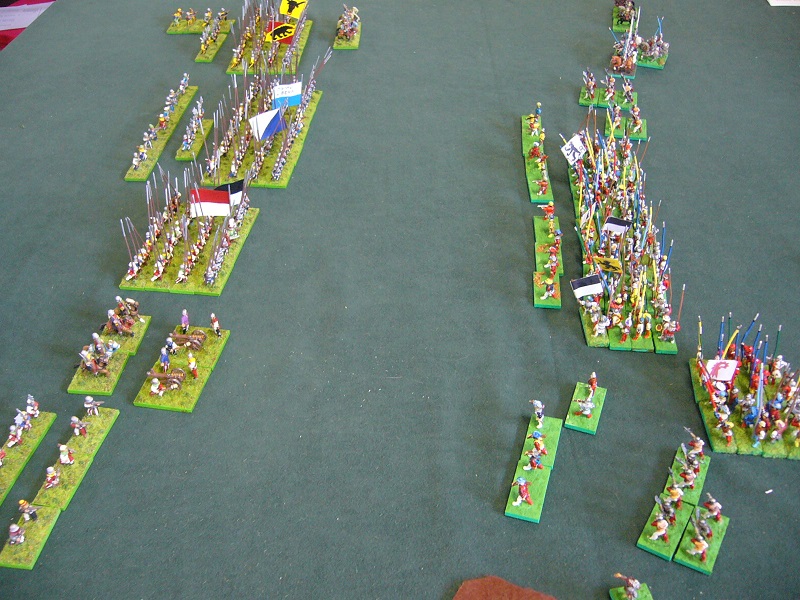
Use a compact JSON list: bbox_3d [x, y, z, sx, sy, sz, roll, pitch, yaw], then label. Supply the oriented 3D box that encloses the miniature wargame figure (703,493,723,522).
[{"bbox_3d":[0.179,0.119,0.463,0.013,0.020,0.009,19,44,22],"label":"miniature wargame figure"}]

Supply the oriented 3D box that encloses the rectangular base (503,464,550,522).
[{"bbox_3d":[0.077,0.114,0.481,0.020,0.003,0.040,11,41,14],"label":"rectangular base"}]

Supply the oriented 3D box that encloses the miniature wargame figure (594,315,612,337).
[{"bbox_3d":[0.146,0.018,0.584,0.011,0.018,0.010,3,41,5],"label":"miniature wargame figure"}]

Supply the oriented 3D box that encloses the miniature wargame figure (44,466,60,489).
[{"bbox_3d":[-0.210,0.107,0.488,0.011,0.015,0.009,6,41,8],"label":"miniature wargame figure"}]

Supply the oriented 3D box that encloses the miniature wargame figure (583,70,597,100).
[{"bbox_3d":[0.205,-0.231,0.873,0.013,0.027,0.013,8,41,11],"label":"miniature wargame figure"}]

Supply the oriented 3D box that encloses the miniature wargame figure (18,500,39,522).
[{"bbox_3d":[-0.216,0.123,0.470,0.013,0.018,0.008,-5,40,-4],"label":"miniature wargame figure"}]

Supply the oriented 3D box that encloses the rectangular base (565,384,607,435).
[{"bbox_3d":[0.124,0.072,0.537,0.020,0.003,0.040,14,43,16],"label":"rectangular base"}]

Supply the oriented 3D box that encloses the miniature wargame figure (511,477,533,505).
[{"bbox_3d":[0.070,0.110,0.466,0.013,0.021,0.009,6,40,8],"label":"miniature wargame figure"}]

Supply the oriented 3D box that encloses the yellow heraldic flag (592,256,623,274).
[{"bbox_3d":[0.151,-0.025,0.583,0.018,0.018,0.003,10,64,36],"label":"yellow heraldic flag"}]

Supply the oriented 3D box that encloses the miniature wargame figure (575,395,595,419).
[{"bbox_3d":[0.119,0.069,0.520,0.013,0.015,0.009,11,41,14],"label":"miniature wargame figure"}]

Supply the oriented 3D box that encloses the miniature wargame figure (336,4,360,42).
[{"bbox_3d":[-0.064,-0.350,1.019,0.028,0.028,0.040,-1,40,1],"label":"miniature wargame figure"}]

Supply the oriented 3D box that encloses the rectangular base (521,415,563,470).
[{"bbox_3d":[0.090,0.089,0.510,0.020,0.003,0.040,11,41,14],"label":"rectangular base"}]

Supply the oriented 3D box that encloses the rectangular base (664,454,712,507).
[{"bbox_3d":[0.176,0.108,0.494,0.020,0.003,0.040,18,44,21],"label":"rectangular base"}]

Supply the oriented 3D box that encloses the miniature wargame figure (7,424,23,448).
[{"bbox_3d":[-0.242,0.085,0.509,0.010,0.017,0.008,1,40,2],"label":"miniature wargame figure"}]

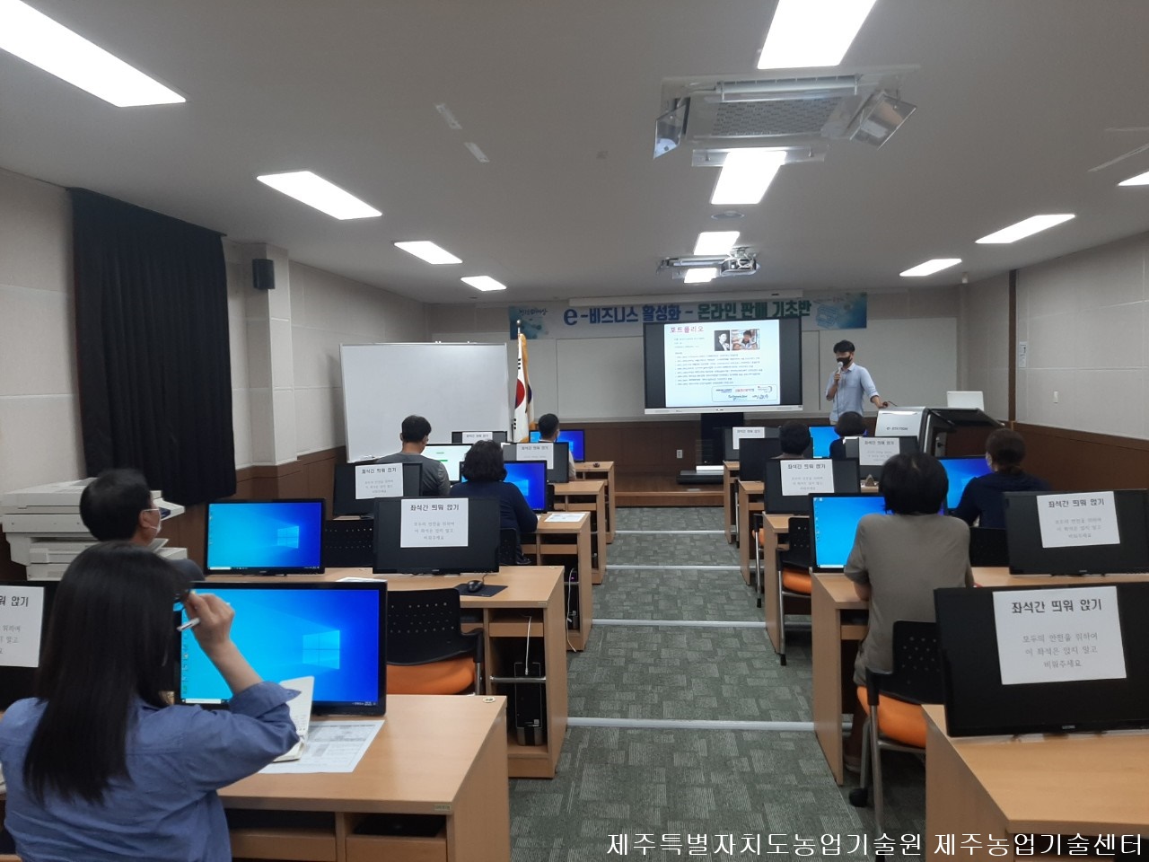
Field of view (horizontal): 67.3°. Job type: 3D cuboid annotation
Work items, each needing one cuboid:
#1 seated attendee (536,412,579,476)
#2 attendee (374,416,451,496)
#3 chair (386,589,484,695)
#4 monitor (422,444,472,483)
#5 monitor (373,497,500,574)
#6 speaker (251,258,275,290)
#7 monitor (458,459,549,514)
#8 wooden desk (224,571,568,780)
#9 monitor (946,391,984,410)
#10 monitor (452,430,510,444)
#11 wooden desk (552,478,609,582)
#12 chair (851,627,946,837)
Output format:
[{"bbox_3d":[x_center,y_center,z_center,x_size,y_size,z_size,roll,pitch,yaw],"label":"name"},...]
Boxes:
[{"bbox_3d":[-0.195,0.464,8.027,0.520,1.260,0.720,-1,4,7],"label":"seated attendee"},{"bbox_3d":[-1.173,0.564,6.547,0.540,1.320,0.720,-1,4,6],"label":"attendee"},{"bbox_3d":[-0.611,0.981,3.520,0.590,0.800,0.560,-1,4,5],"label":"chair"},{"bbox_3d":[-1.105,0.285,7.109,0.560,0.350,0.100,-1,-1,6],"label":"monitor"},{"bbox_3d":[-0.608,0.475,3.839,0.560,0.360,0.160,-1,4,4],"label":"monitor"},{"bbox_3d":[-2.373,-1.201,6.622,0.165,0.235,0.155,-3,4,-24],"label":"speaker"},{"bbox_3d":[-0.444,0.361,5.440,0.558,0.355,0.170,-1,4,7],"label":"monitor"},{"bbox_3d":[-0.873,1.005,3.725,1.620,0.700,0.600,-1,4,5],"label":"wooden desk"},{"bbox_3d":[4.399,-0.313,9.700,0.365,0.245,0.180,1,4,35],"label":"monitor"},{"bbox_3d":[-0.939,0.171,8.583,0.565,0.338,0.070,-1,-4,6],"label":"monitor"},{"bbox_3d":[-0.569,0.824,6.967,1.600,0.720,0.600,-1,4,6],"label":"wooden desk"},{"bbox_3d":[1.210,0.953,2.776,0.550,0.820,0.580,-1,4,10],"label":"chair"}]

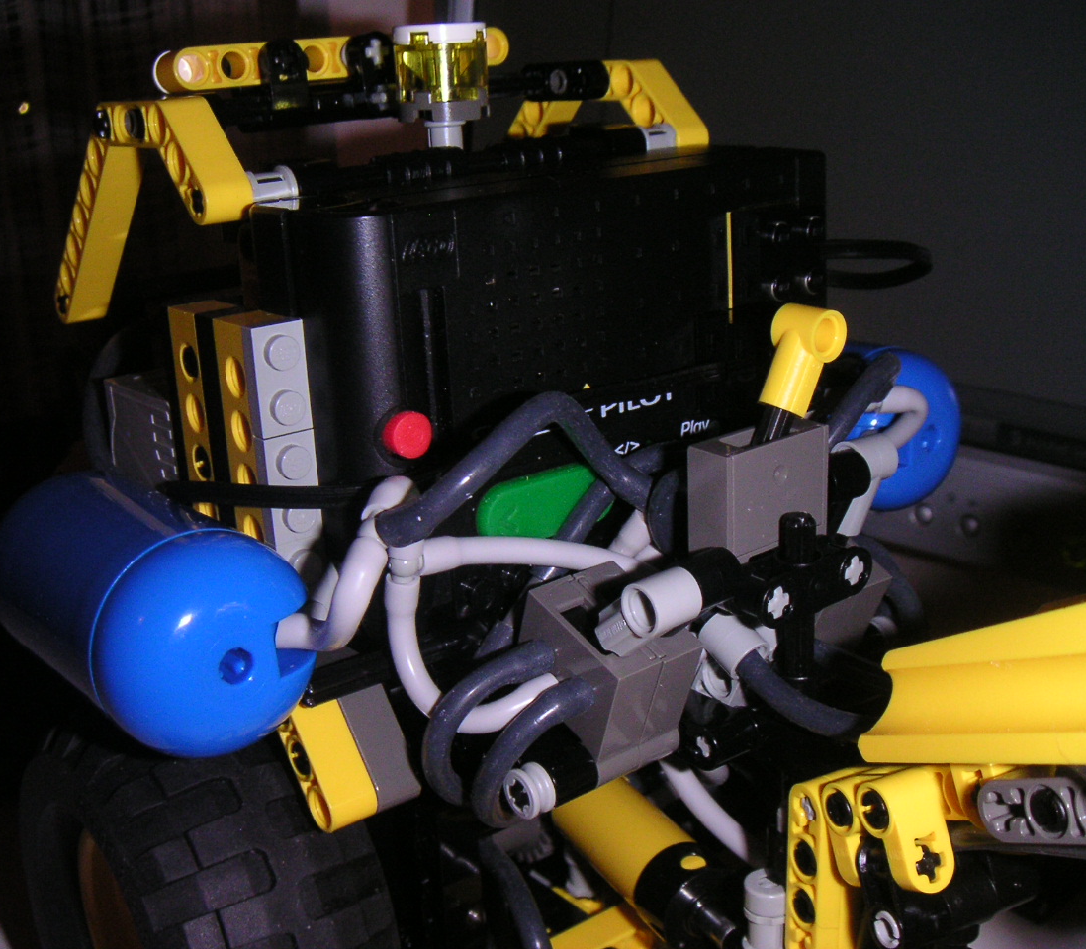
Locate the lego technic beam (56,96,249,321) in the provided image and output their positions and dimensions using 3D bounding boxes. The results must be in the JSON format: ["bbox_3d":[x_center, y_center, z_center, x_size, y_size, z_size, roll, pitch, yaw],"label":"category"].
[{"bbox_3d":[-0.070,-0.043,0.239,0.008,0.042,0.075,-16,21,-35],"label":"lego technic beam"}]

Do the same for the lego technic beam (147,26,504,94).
[{"bbox_3d":[-0.038,-0.079,0.265,0.072,0.008,0.008,-16,21,-34],"label":"lego technic beam"}]

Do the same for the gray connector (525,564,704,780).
[{"bbox_3d":[0.009,0.030,0.209,0.016,0.023,0.024,-16,43,-35],"label":"gray connector"}]

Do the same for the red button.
[{"bbox_3d":[-0.019,-0.006,0.193,0.006,0.006,0.003,-16,21,-35],"label":"red button"}]

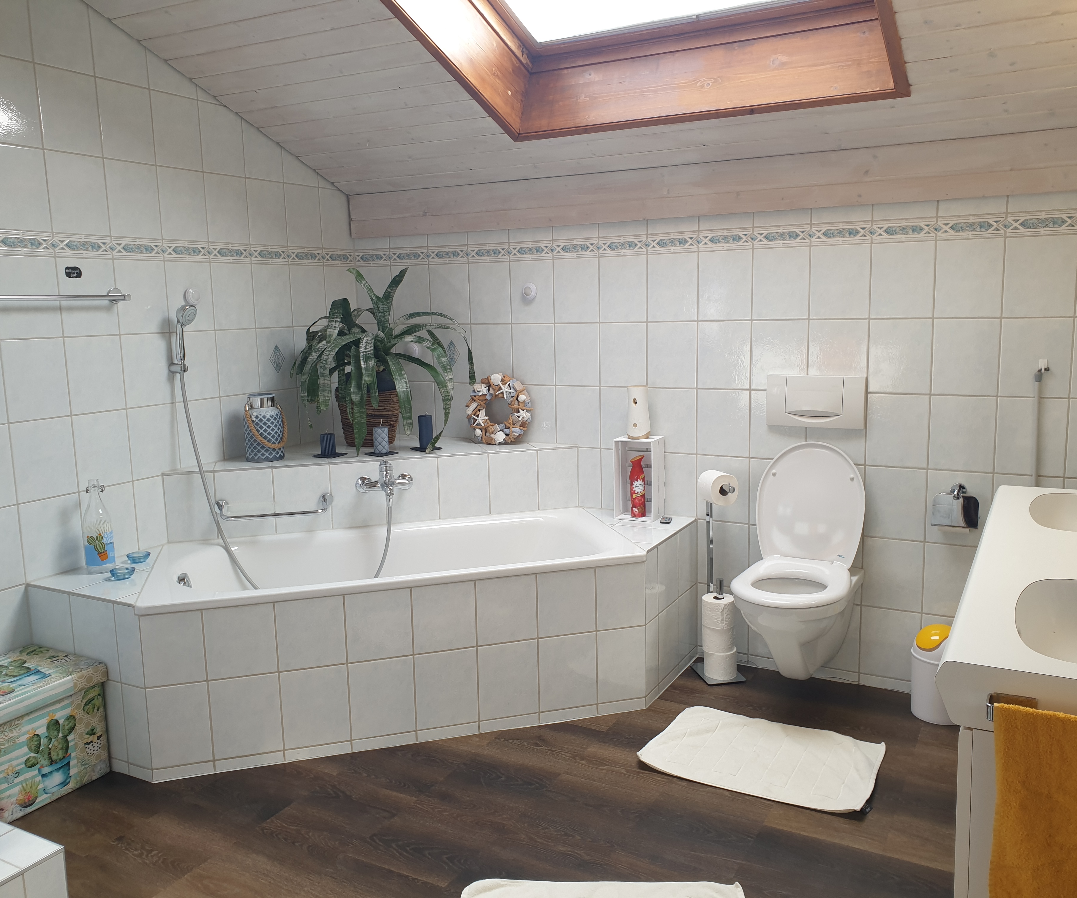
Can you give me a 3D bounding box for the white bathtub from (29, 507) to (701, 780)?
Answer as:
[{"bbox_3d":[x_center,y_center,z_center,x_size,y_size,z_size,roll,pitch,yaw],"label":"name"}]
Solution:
[{"bbox_3d":[-0.476,0.601,3.141,2.281,0.545,0.752,-4,9,-16],"label":"white bathtub"}]

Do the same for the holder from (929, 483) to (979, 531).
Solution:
[{"bbox_3d":[1.359,0.189,2.929,0.140,0.135,0.100,4,10,29],"label":"holder"}]

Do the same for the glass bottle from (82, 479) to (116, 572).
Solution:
[{"bbox_3d":[-1.421,0.240,2.892,0.088,0.292,0.088,4,10,29],"label":"glass bottle"}]

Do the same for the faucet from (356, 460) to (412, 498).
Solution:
[{"bbox_3d":[-0.561,0.107,3.344,0.212,0.134,0.140,-4,9,-17],"label":"faucet"}]

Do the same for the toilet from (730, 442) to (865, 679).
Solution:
[{"bbox_3d":[0.849,0.409,2.995,0.370,0.810,0.550,4,10,29],"label":"toilet"}]

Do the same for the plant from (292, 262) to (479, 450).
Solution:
[{"bbox_3d":[-0.640,-0.369,3.680,0.630,0.725,0.570,4,10,29],"label":"plant"}]

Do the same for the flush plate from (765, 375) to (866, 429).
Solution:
[{"bbox_3d":[0.966,-0.162,3.141,0.340,0.180,0.020,4,10,29],"label":"flush plate"}]

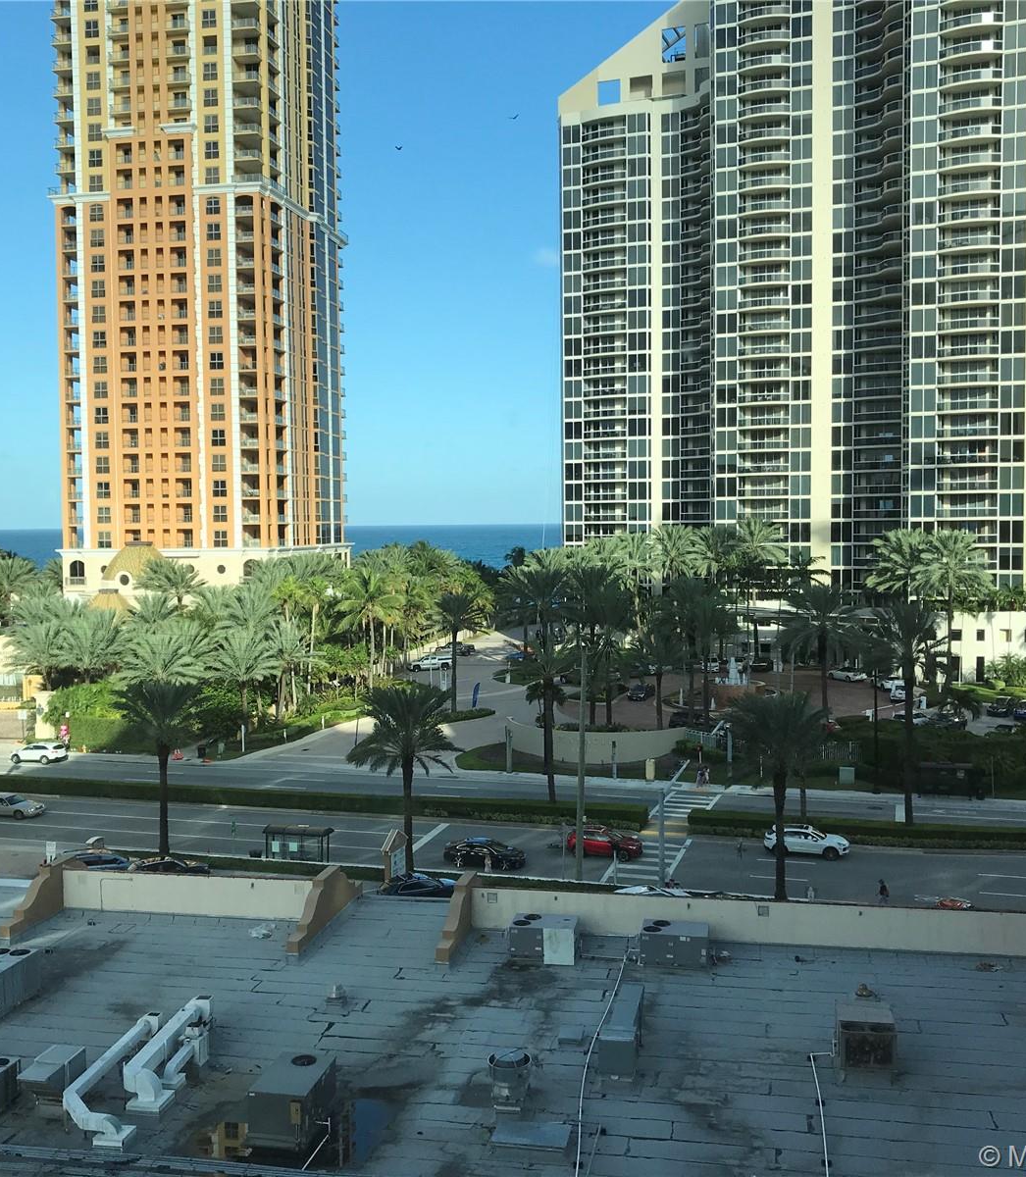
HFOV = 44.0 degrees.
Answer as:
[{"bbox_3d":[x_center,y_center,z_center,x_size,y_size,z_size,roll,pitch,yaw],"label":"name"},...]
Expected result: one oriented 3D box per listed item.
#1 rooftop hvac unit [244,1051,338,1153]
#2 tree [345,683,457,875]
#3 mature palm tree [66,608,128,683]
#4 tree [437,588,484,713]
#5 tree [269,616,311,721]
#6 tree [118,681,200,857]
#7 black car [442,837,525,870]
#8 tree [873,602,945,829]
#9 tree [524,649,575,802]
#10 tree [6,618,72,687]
[{"bbox_3d":[-5.302,12.366,30.699,1.450,1.270,2.200,0,3,11],"label":"rooftop hvac unit"},{"bbox_3d":[-5.991,10.609,70.723,6.400,10.824,6.400,-1,3,0],"label":"tree"},{"bbox_3d":[-44.841,7.586,136.564,6.900,10.800,6.900,-1,3,0],"label":"mature palm tree"},{"bbox_3d":[-5.659,6.451,131.288,5.200,12.794,5.200,-1,3,0],"label":"tree"},{"bbox_3d":[-22.595,8.119,126.249,4.900,10.536,4.900,0,3,16],"label":"tree"},{"bbox_3d":[-20.864,10.715,75.469,5.300,10.406,5.300,-1,3,0],"label":"tree"},{"bbox_3d":[-1.555,15.188,72.996,4.660,1.450,1.840,0,3,16],"label":"black car"},{"bbox_3d":[24.210,8.192,77.364,4.900,15.000,4.900,-1,3,0],"label":"tree"},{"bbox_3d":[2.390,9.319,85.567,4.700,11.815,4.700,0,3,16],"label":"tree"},{"bbox_3d":[-46.714,8.365,125.389,6.200,10.590,6.200,0,3,16],"label":"tree"}]

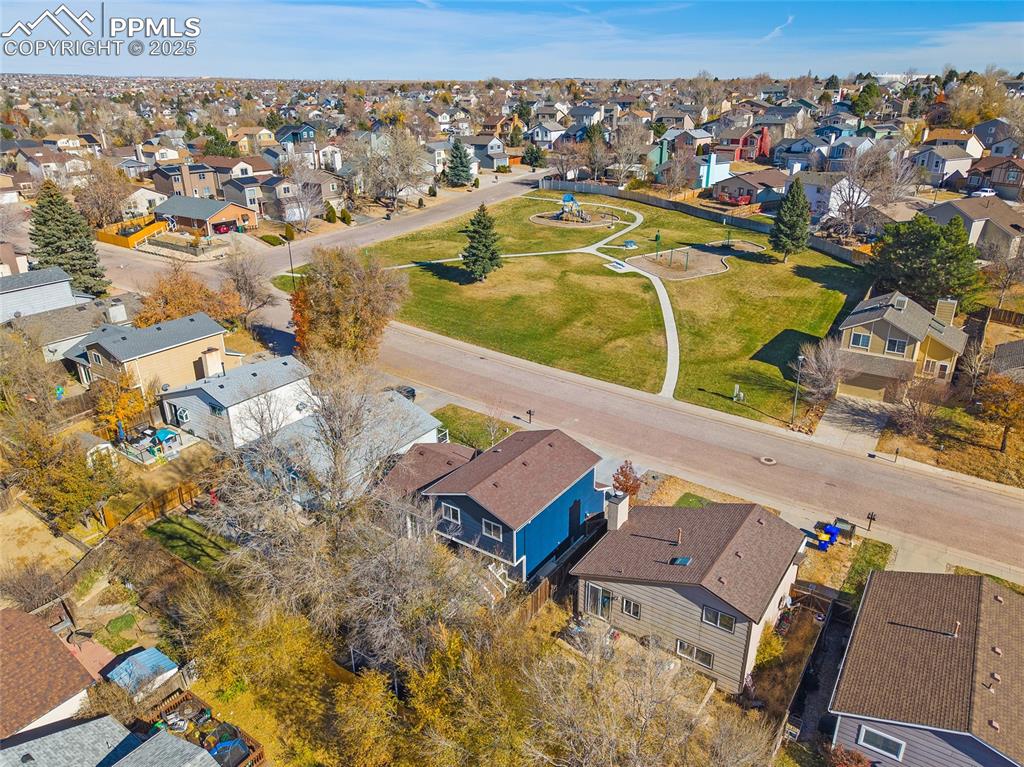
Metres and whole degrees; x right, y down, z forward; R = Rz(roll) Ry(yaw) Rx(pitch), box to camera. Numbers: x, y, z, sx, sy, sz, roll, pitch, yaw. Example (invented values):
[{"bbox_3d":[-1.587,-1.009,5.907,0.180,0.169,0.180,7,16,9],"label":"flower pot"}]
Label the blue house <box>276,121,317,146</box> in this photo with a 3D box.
[{"bbox_3d":[-67.580,-77.270,222.000,11.000,7.600,10.500,-9,25,-20],"label":"blue house"}]

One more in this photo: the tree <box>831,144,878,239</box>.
[{"bbox_3d":[51.385,-28.432,106.460,6.304,12.718,6.304,9,25,24],"label":"tree"}]

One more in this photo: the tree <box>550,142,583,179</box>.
[{"bbox_3d":[10.899,-44.034,141.905,6.122,7.439,6.122,0,23,4],"label":"tree"}]

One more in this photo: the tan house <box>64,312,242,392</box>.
[{"bbox_3d":[-37.635,-3.508,73.858,11.837,5.696,11.303,15,28,33],"label":"tan house"}]

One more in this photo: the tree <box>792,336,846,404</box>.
[{"bbox_3d":[30.533,-1.059,70.460,4.751,6.450,4.751,9,25,23],"label":"tree"}]

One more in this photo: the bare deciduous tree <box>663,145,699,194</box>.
[{"bbox_3d":[36.900,-47.480,158.380,7.810,9.900,7.810,0,23,0],"label":"bare deciduous tree"}]

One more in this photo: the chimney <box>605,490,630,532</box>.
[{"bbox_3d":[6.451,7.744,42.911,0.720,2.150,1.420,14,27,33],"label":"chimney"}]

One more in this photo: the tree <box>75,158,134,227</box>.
[{"bbox_3d":[-72.275,-33.520,125.856,8.930,11.255,8.930,-13,25,-26],"label":"tree"}]

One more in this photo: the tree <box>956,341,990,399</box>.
[{"bbox_3d":[46.222,-1.225,71.071,2.756,6.180,2.756,14,27,32],"label":"tree"}]

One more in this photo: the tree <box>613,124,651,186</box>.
[{"bbox_3d":[27.450,-52.258,163.000,8.600,14.500,8.400,3,24,9],"label":"tree"}]

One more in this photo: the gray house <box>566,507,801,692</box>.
[{"bbox_3d":[10.068,10.885,41.399,10.947,6.230,8.722,15,28,32],"label":"gray house"}]

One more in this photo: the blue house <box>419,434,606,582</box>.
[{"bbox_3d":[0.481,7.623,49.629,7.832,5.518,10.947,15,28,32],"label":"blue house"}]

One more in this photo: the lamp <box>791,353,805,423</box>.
[{"bbox_3d":[26.236,0.666,65.204,0.500,6.880,0.750,14,27,33],"label":"lamp"}]

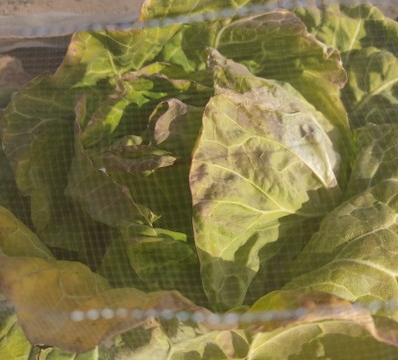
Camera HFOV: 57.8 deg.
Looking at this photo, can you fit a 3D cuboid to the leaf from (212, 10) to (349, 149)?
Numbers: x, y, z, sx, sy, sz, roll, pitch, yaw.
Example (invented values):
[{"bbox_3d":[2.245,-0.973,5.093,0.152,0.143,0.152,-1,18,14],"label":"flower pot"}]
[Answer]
[{"bbox_3d":[0.103,-0.135,0.480,0.160,0.135,0.110,11,49,10],"label":"leaf"}]

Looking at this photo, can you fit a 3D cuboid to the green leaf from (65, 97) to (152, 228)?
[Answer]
[{"bbox_3d":[-0.102,-0.022,0.450,0.078,0.110,0.125,0,48,0],"label":"green leaf"}]

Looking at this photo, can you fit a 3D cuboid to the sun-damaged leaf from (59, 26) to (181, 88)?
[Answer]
[{"bbox_3d":[-0.102,-0.173,0.510,0.163,0.073,0.061,0,48,0],"label":"sun-damaged leaf"}]

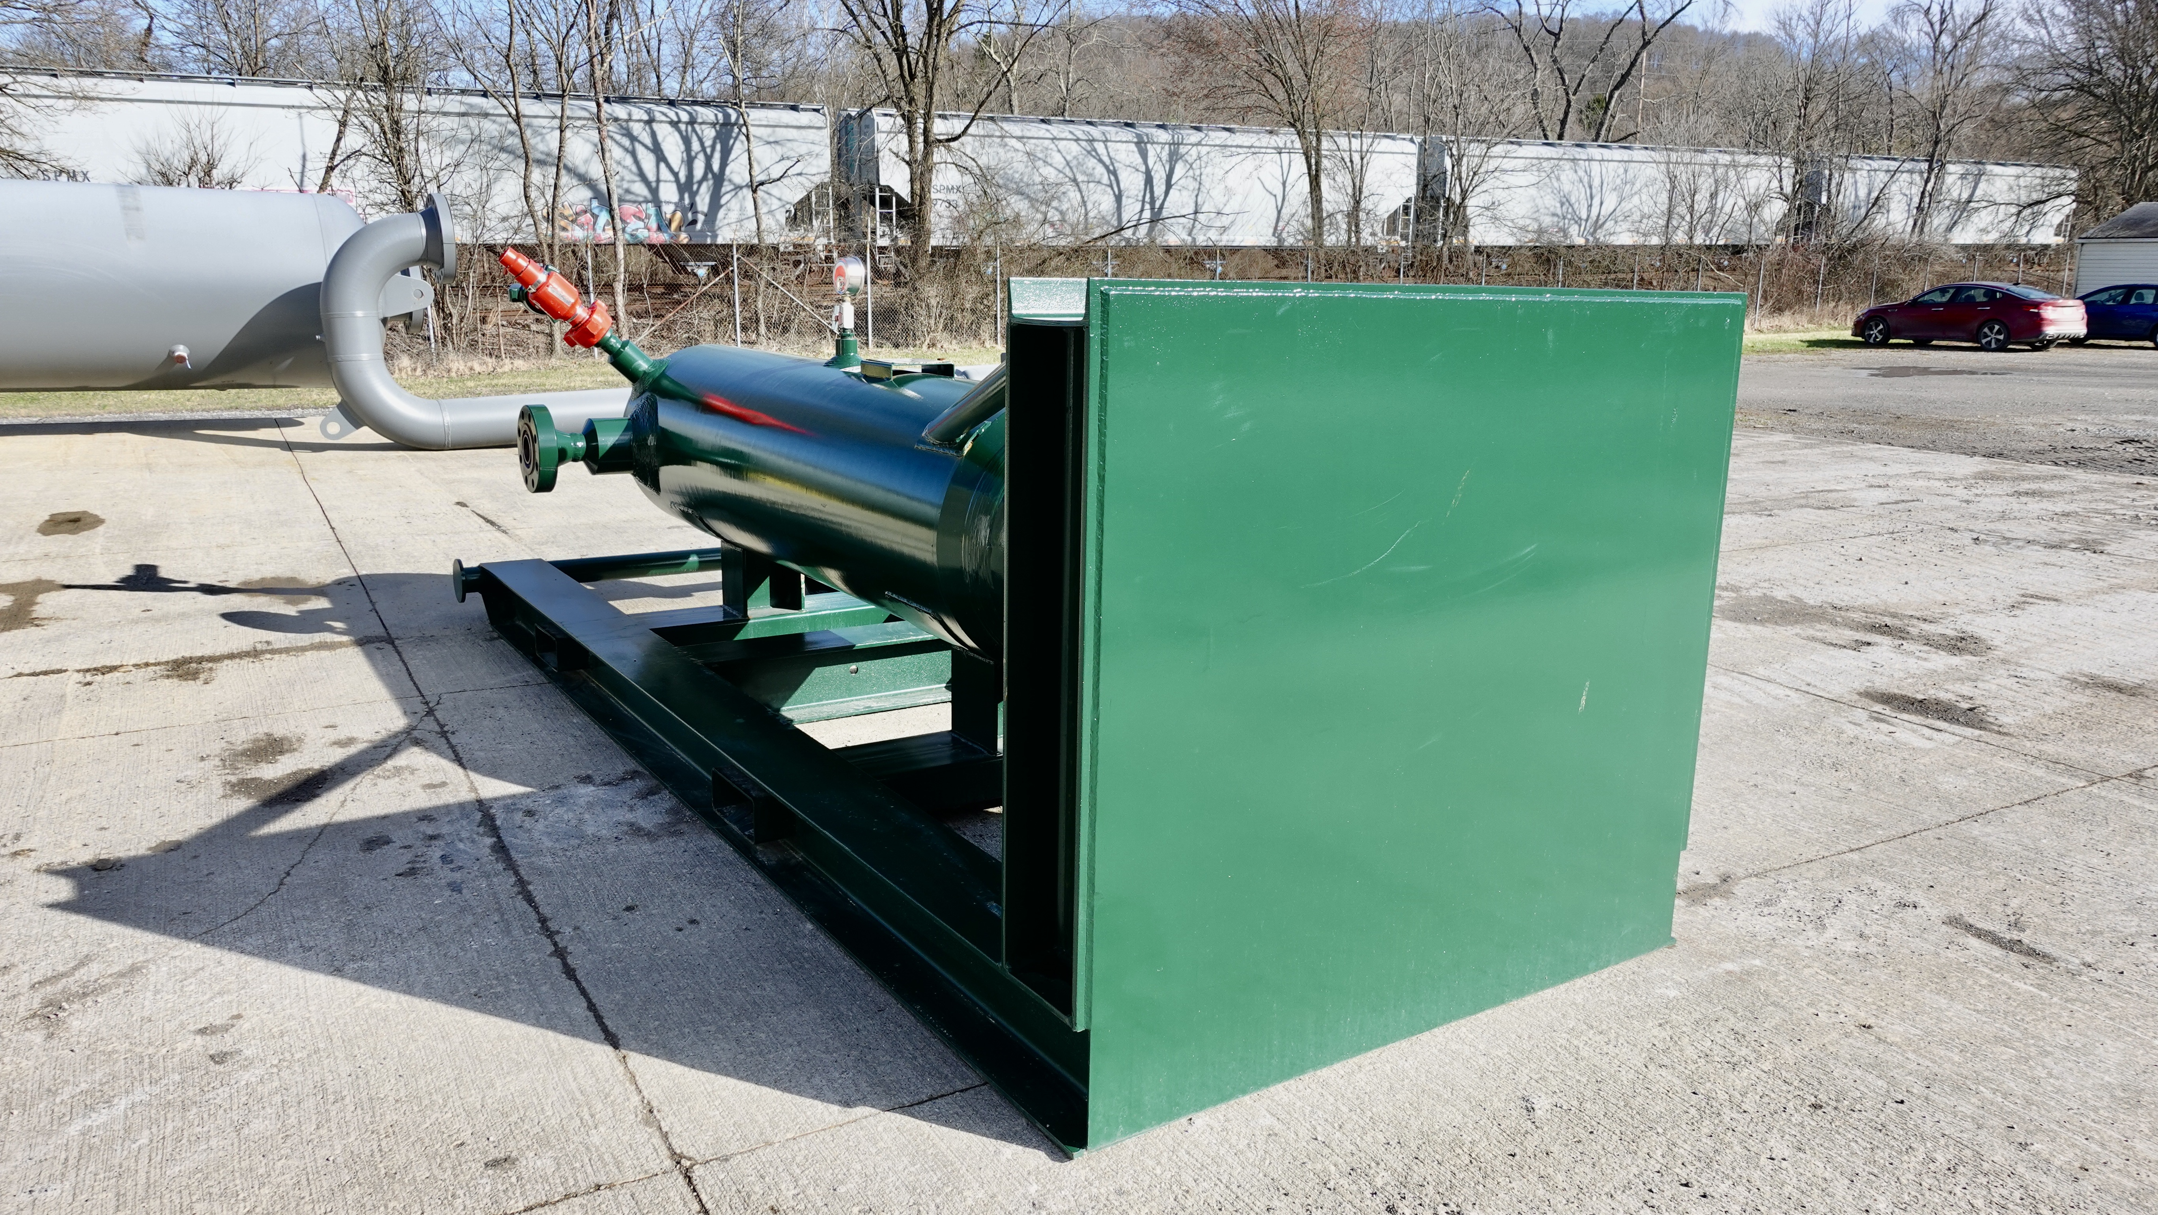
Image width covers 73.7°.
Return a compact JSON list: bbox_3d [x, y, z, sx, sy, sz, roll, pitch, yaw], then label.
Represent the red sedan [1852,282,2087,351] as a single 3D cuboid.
[{"bbox_3d":[20.480,-6.730,33.310,1.850,1.450,4.880,-5,13,-26],"label":"red sedan"}]

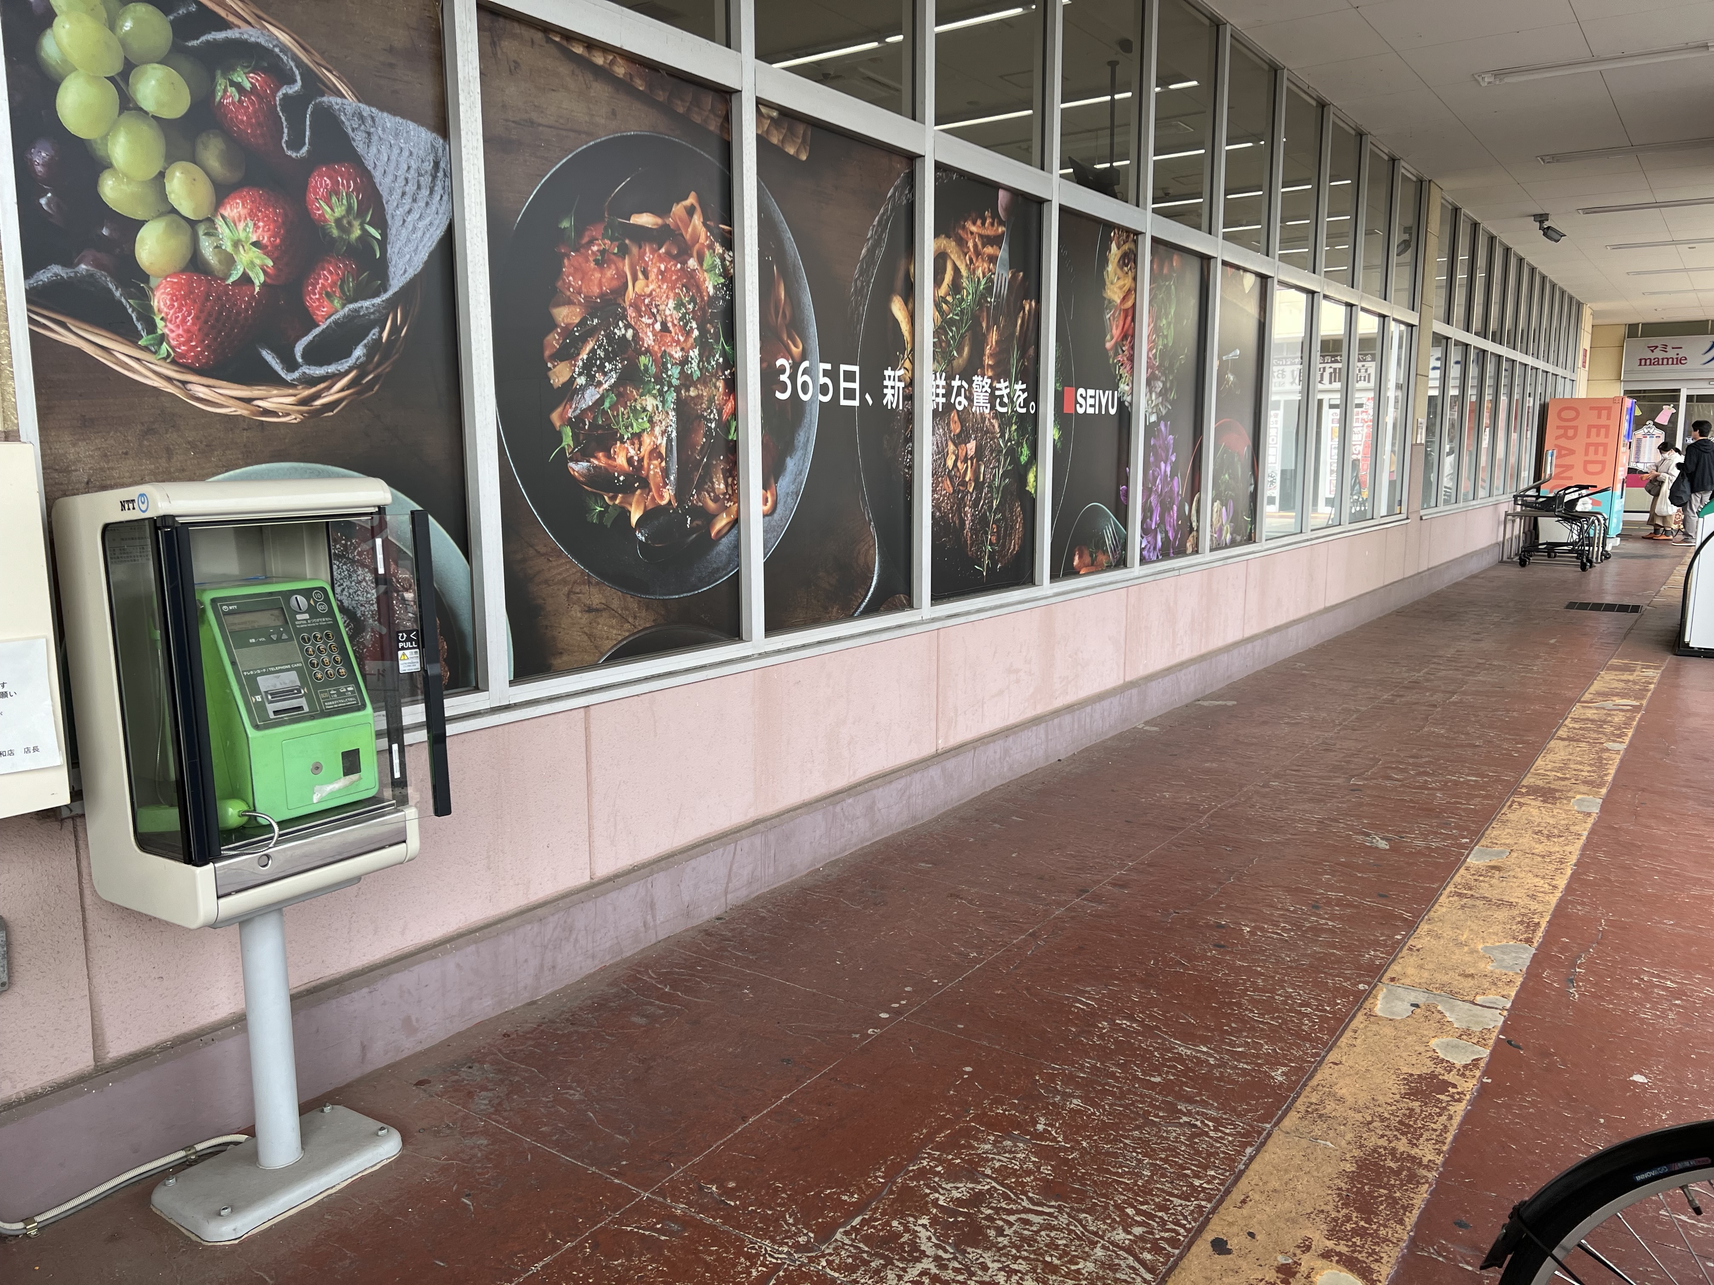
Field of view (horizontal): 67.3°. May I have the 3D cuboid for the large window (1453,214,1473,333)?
[{"bbox_3d":[5.718,-3.487,12.199,0.080,1.003,0.911,6,11,34],"label":"large window"}]

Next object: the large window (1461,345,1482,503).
[{"bbox_3d":[6.549,-2.301,13.698,0.060,1.610,0.930,6,10,34],"label":"large window"}]

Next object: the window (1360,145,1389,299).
[{"bbox_3d":[3.848,-3.078,9.537,0.080,1.003,0.915,6,11,34],"label":"window"}]

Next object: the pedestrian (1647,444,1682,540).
[{"bbox_3d":[12.215,-2.307,19.447,0.480,1.490,0.470,6,10,34],"label":"pedestrian"}]

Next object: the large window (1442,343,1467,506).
[{"bbox_3d":[5.976,-2.176,12.880,0.060,1.610,0.930,6,10,34],"label":"large window"}]

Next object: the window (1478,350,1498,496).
[{"bbox_3d":[6.835,-2.350,13.997,0.080,1.570,0.911,6,11,34],"label":"window"}]

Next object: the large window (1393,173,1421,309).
[{"bbox_3d":[4.405,-3.200,10.330,0.080,1.003,0.915,6,11,34],"label":"large window"}]

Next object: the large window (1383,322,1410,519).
[{"bbox_3d":[4.407,-1.819,10.541,0.080,1.570,0.915,6,11,34],"label":"large window"}]

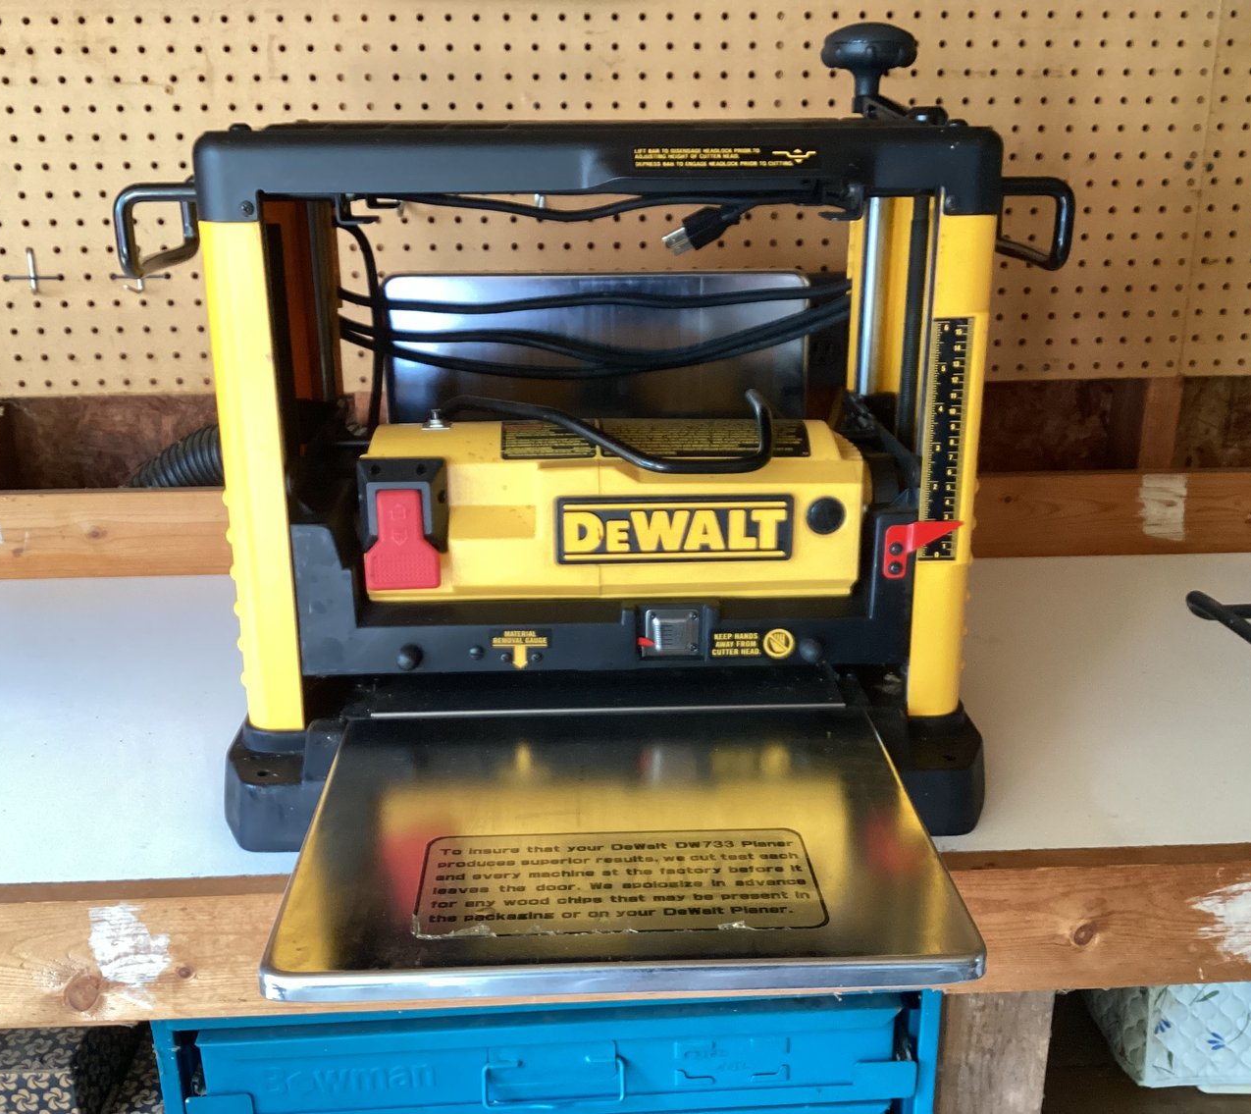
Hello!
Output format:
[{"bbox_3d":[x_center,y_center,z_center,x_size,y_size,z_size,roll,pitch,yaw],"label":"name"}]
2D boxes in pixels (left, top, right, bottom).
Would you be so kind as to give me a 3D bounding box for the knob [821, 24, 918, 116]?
[{"bbox_3d":[0.151,-0.302,0.825,0.060,0.053,0.060,-1,18,-3],"label":"knob"}]

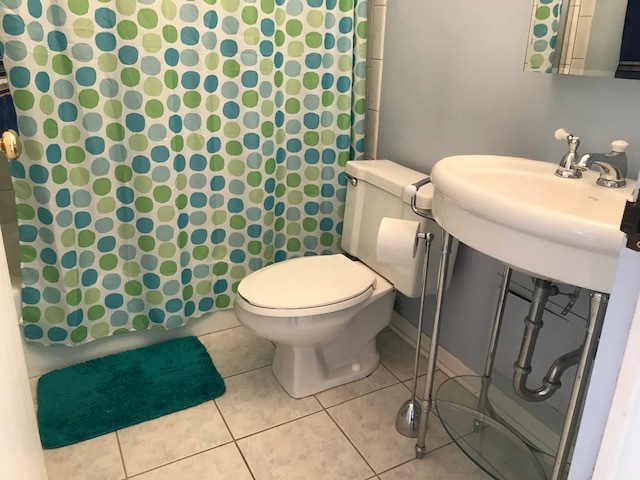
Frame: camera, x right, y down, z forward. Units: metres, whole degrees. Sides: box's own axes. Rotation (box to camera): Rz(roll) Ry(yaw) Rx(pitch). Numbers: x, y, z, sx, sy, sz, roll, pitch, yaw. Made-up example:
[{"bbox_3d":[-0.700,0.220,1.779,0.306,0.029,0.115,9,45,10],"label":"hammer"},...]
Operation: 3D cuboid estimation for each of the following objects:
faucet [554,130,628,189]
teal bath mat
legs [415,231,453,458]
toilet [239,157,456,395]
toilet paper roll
[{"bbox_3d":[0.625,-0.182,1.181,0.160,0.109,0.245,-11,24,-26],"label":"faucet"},{"bbox_3d":[-0.682,0.517,1.861,0.594,0.024,0.425,-11,24,-26],"label":"teal bath mat"},{"bbox_3d":[0.309,0.312,1.422,0.030,0.735,0.030,-10,25,-26],"label":"legs"},{"bbox_3d":[0.042,0.153,1.842,0.722,0.722,0.492,-11,24,-26],"label":"toilet"},{"bbox_3d":[0.220,-0.004,1.441,0.102,0.107,0.107,8,23,18],"label":"toilet paper roll"}]

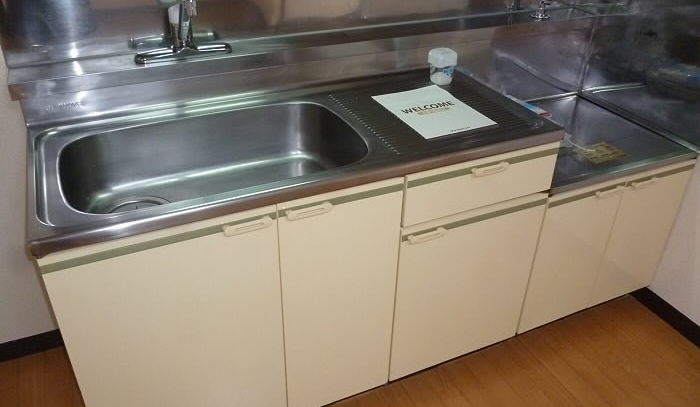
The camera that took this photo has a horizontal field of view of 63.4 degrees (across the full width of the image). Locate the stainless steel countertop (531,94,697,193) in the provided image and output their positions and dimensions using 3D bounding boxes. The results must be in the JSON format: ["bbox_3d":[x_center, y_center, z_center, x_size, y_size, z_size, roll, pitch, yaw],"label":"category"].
[{"bbox_3d":[0.695,-0.207,1.821,0.590,0.032,0.502,-13,35,-22],"label":"stainless steel countertop"}]

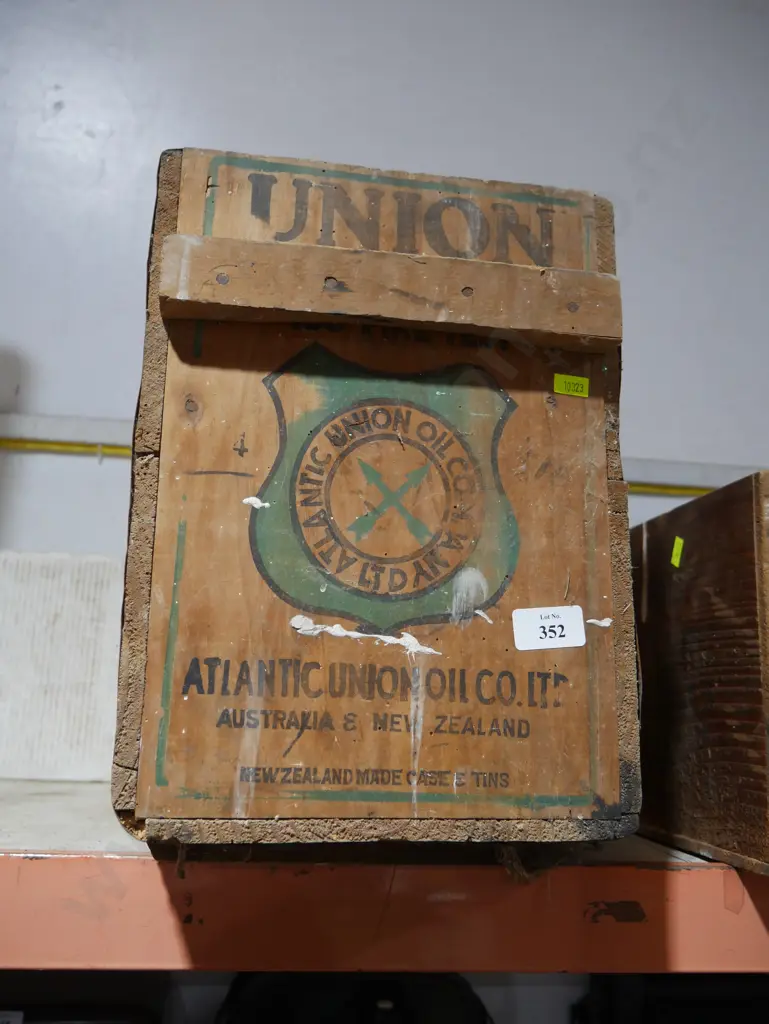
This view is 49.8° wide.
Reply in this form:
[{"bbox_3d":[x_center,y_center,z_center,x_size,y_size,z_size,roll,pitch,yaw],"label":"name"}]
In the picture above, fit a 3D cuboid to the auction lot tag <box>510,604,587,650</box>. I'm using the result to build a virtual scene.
[{"bbox_3d":[0.086,0.060,0.430,0.038,0.021,0.001,-2,-11,-9],"label":"auction lot tag"}]

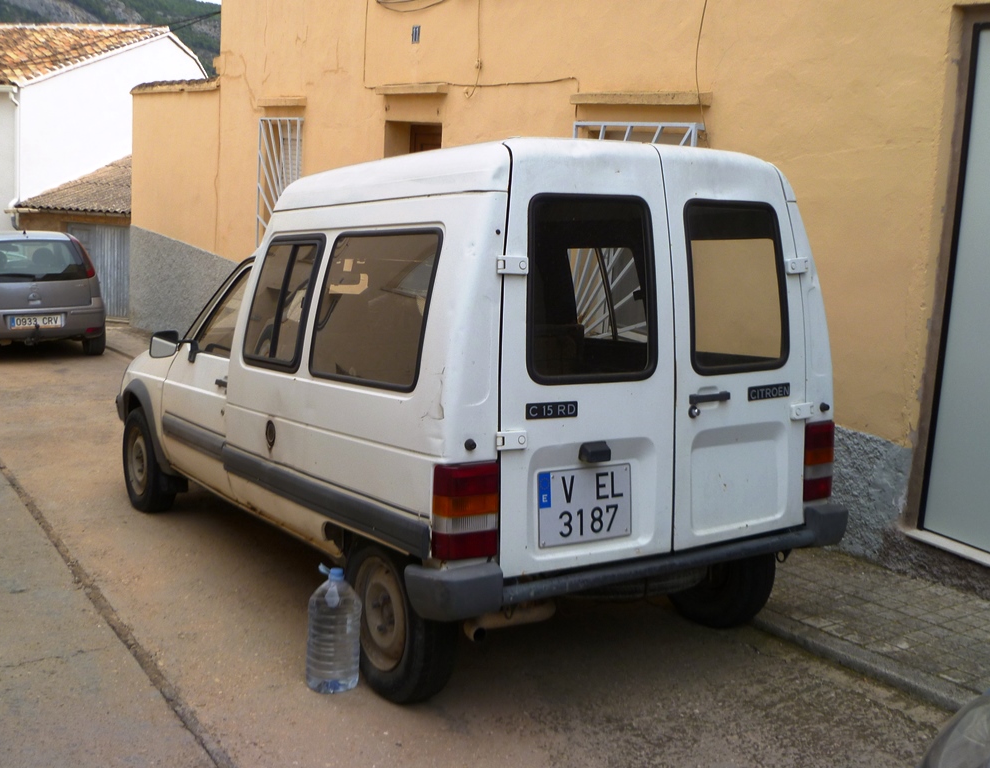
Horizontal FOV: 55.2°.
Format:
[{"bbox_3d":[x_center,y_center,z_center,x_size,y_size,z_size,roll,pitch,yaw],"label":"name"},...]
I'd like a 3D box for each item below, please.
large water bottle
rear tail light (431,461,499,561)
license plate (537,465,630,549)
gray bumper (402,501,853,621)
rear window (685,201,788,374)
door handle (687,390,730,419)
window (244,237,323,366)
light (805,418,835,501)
[{"bbox_3d":[-0.504,0.774,2.997,0.172,0.390,0.172,-1,8,-32],"label":"large water bottle"},{"bbox_3d":[-0.081,0.341,2.572,0.170,0.265,0.115,-4,5,-32],"label":"rear tail light"},{"bbox_3d":[0.268,0.357,2.785,0.340,0.220,0.020,-4,5,-32],"label":"license plate"},{"bbox_3d":[0.508,0.510,2.977,1.600,0.155,0.270,-4,5,-32],"label":"gray bumper"},{"bbox_3d":[0.781,-0.308,3.059,0.440,0.560,0.040,-4,1,-32],"label":"rear window"},{"bbox_3d":[0.672,0.066,2.954,0.172,0.075,0.050,-4,5,-32],"label":"door handle"},{"bbox_3d":[-0.745,-0.283,3.350,0.040,0.470,0.560,7,0,-35],"label":"window"},{"bbox_3d":[1.112,0.264,3.307,0.165,0.270,0.110,-4,5,-32],"label":"light"}]

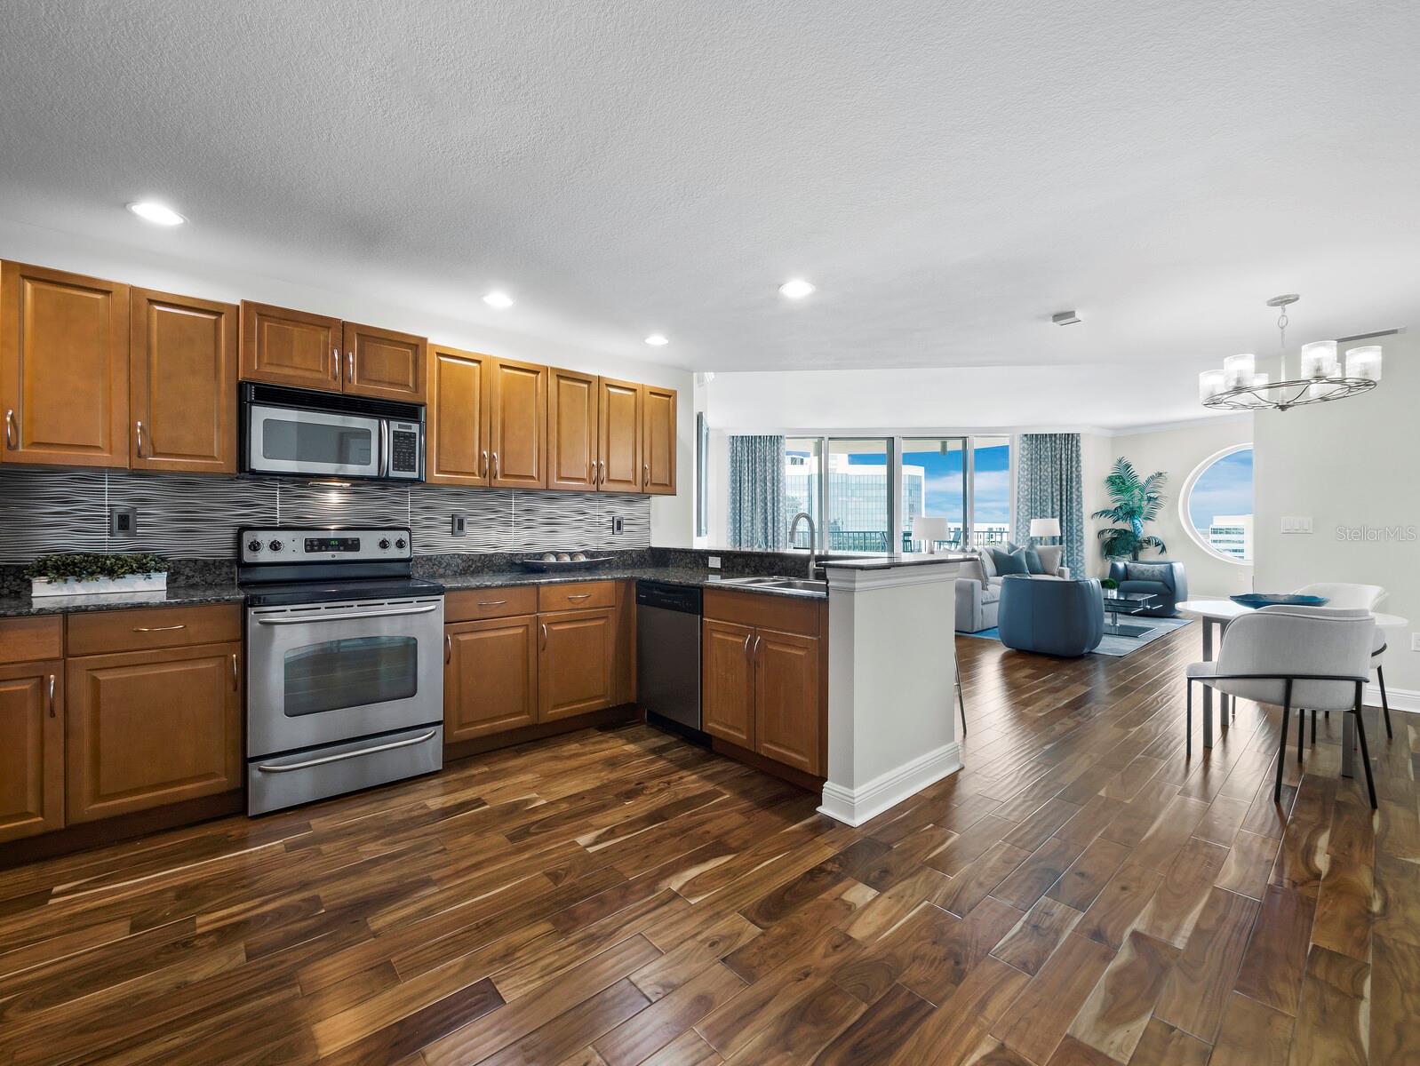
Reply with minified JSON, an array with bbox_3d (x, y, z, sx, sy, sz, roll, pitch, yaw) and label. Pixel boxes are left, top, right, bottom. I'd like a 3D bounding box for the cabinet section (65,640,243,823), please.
[{"bbox_3d":[-2.287,0.751,2.421,0.484,0.603,0.550,0,0,-39],"label":"cabinet section"}]

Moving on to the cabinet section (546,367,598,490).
[{"bbox_3d":[-0.955,-0.643,3.748,0.334,0.754,0.330,0,0,-39],"label":"cabinet section"}]

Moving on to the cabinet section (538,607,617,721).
[{"bbox_3d":[-0.925,0.754,3.526,0.477,0.603,0.550,0,0,-39],"label":"cabinet section"}]

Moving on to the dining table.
[{"bbox_3d":[3.082,0.786,3.100,0.890,0.735,0.890,0,0,-39],"label":"dining table"}]

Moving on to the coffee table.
[{"bbox_3d":[4.854,0.975,7.099,1.080,0.420,0.950,0,0,-40],"label":"coffee table"}]

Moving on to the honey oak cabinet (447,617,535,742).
[{"bbox_3d":[-1.313,0.752,3.230,0.477,0.595,0.580,0,0,-39],"label":"honey oak cabinet"}]

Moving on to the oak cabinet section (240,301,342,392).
[{"bbox_3d":[-2.046,-0.851,2.807,0.379,0.347,0.414,0,0,-39],"label":"oak cabinet section"}]

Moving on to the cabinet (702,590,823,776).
[{"bbox_3d":[0.445,0.667,2.917,0.590,0.752,0.800,0,0,-39],"label":"cabinet"}]

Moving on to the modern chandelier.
[{"bbox_3d":[3.130,-0.970,3.140,0.710,0.610,0.710,0,0,-40],"label":"modern chandelier"}]

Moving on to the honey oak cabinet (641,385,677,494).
[{"bbox_3d":[-0.450,-0.636,4.162,0.292,0.757,0.320,0,0,-39],"label":"honey oak cabinet"}]

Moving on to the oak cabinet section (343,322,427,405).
[{"bbox_3d":[-1.750,-0.851,3.047,0.371,0.347,0.414,0,0,-39],"label":"oak cabinet section"}]

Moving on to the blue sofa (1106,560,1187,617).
[{"bbox_3d":[6.506,0.815,8.523,0.870,0.740,0.900,0,0,-40],"label":"blue sofa"}]

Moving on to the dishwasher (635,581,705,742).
[{"bbox_3d":[-0.014,0.715,3.467,0.600,0.830,0.605,0,0,-39],"label":"dishwasher"}]

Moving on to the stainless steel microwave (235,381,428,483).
[{"bbox_3d":[-1.911,-0.470,2.943,0.757,0.415,0.430,0,0,-40],"label":"stainless steel microwave"}]

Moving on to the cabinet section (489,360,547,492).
[{"bbox_3d":[-1.223,-0.643,3.530,0.342,0.754,0.330,0,0,-39],"label":"cabinet section"}]

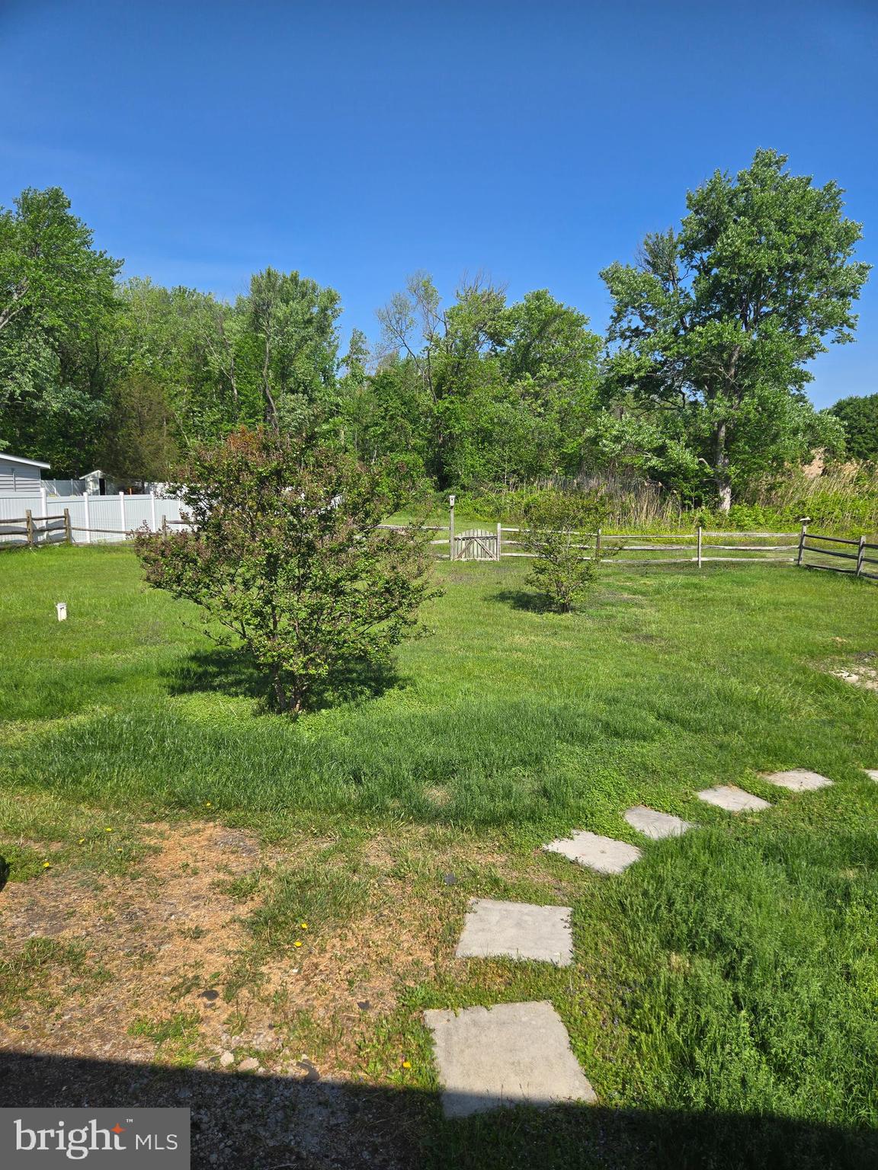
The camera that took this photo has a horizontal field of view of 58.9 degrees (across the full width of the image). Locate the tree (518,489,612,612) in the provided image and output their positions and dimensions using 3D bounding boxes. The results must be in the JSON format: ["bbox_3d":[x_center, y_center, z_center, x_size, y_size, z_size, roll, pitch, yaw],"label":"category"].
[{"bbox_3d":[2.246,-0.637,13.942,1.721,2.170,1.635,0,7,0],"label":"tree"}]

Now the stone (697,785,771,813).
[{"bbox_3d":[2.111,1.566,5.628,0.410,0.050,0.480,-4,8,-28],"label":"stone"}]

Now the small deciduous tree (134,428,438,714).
[{"bbox_3d":[-1.492,-0.129,7.600,2.976,2.760,2.738,0,7,0],"label":"small deciduous tree"}]

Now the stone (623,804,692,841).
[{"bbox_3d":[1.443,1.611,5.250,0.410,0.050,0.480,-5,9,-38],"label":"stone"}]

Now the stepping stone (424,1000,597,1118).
[{"bbox_3d":[0.258,1.885,3.102,0.580,0.050,0.580,-1,8,-9],"label":"stepping stone"}]

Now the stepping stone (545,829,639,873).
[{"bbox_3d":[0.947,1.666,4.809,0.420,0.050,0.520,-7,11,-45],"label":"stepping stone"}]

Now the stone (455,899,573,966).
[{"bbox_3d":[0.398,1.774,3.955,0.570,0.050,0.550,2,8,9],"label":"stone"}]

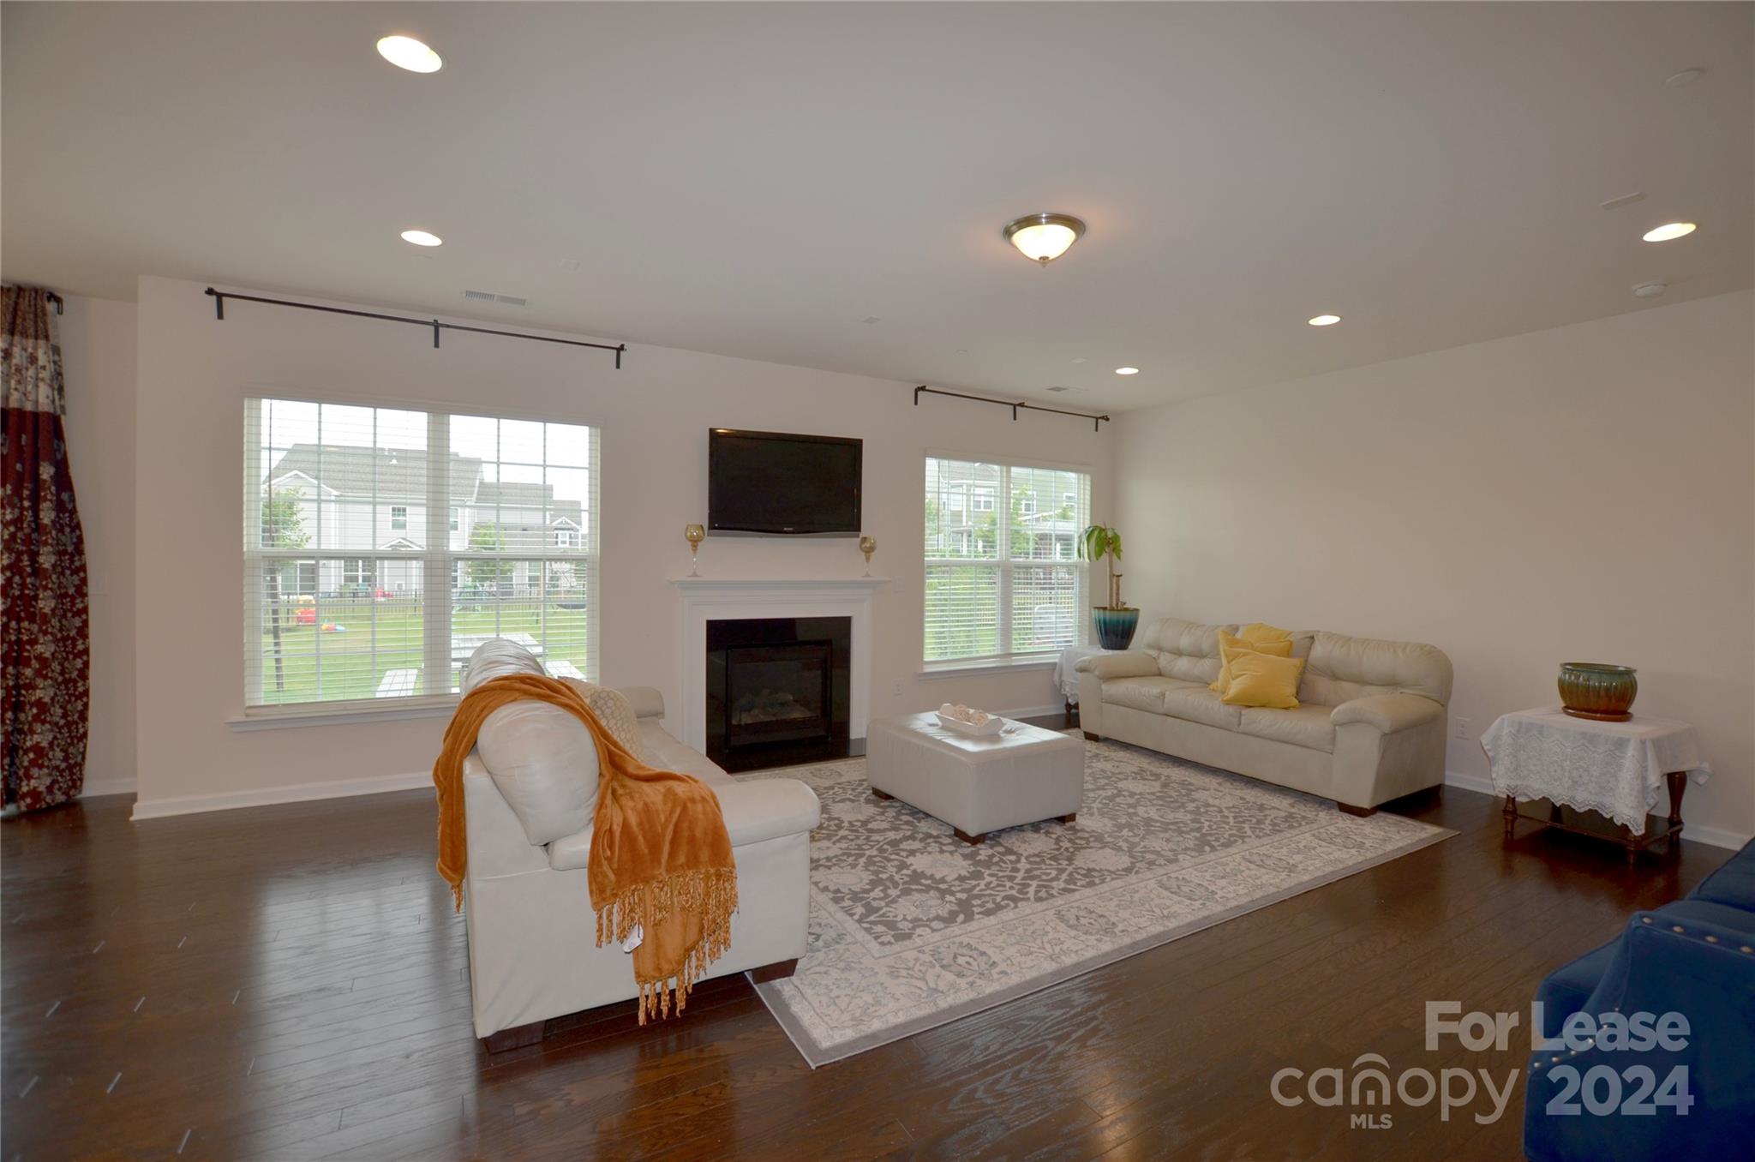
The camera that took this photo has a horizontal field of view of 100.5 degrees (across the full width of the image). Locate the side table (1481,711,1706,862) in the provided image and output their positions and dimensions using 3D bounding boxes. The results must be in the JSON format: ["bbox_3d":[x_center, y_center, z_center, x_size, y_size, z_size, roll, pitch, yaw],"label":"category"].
[{"bbox_3d":[3.498,0.985,3.578,0.720,0.600,0.580,0,1,-30],"label":"side table"}]

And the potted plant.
[{"bbox_3d":[2.107,0.061,6.487,0.450,1.110,0.450,0,1,-30],"label":"potted plant"}]

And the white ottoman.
[{"bbox_3d":[0.512,1.028,3.990,0.740,0.423,0.990,0,2,-30],"label":"white ottoman"}]

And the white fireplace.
[{"bbox_3d":[-0.663,0.584,5.115,1.580,1.210,0.210,0,2,-30],"label":"white fireplace"}]

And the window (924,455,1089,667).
[{"bbox_3d":[1.147,-0.130,6.205,1.795,1.670,0.100,0,2,-30],"label":"window"}]

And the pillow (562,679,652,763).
[{"bbox_3d":[-0.940,0.594,2.545,0.160,0.420,0.430,-25,5,-9],"label":"pillow"}]

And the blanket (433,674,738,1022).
[{"bbox_3d":[-0.827,0.734,2.118,0.830,0.940,0.420,0,1,-30],"label":"blanket"}]

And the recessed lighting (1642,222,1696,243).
[{"bbox_3d":[3.199,-1.411,2.948,0.170,0.040,0.170,0,2,-30],"label":"recessed lighting"}]

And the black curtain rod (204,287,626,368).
[{"bbox_3d":[-2.446,-1.384,4.069,1.950,0.130,0.110,0,2,-30],"label":"black curtain rod"}]

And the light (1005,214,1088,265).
[{"bbox_3d":[0.696,-1.401,3.057,0.340,0.150,0.340,1,1,0],"label":"light"}]

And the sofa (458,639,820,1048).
[{"bbox_3d":[-1.153,0.778,3.053,1.010,0.945,2.120,0,2,-30],"label":"sofa"}]

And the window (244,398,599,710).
[{"bbox_3d":[-2.501,-0.123,4.190,1.730,1.640,0.100,0,2,-30],"label":"window"}]

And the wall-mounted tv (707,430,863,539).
[{"bbox_3d":[-0.628,-0.678,5.176,1.150,0.730,0.100,0,1,-30],"label":"wall-mounted tv"}]

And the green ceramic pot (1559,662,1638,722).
[{"bbox_3d":[3.703,0.570,3.743,0.295,0.235,0.295,0,1,-30],"label":"green ceramic pot"}]

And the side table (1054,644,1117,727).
[{"bbox_3d":[2.015,0.911,6.445,0.680,0.600,0.560,0,1,-30],"label":"side table"}]

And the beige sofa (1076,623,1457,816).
[{"bbox_3d":[2.486,0.787,5.029,0.970,0.925,2.140,0,2,-30],"label":"beige sofa"}]

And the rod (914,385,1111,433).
[{"bbox_3d":[1.182,-1.426,6.055,2.040,0.130,0.110,0,2,-30],"label":"rod"}]

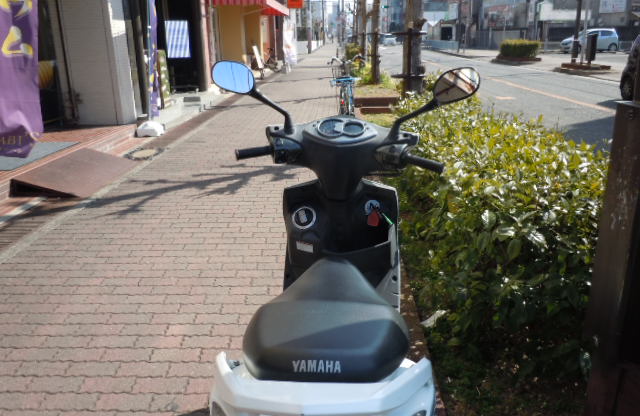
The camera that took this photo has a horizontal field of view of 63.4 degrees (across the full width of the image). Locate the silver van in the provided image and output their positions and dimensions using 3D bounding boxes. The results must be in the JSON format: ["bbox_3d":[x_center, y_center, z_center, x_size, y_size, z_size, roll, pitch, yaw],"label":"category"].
[{"bbox_3d":[19.018,-11.821,36.600,3.500,1.600,1.480,0,18,2],"label":"silver van"}]

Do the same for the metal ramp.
[{"bbox_3d":[-2.547,-0.410,5.570,0.740,0.165,1.470,0,18,2],"label":"metal ramp"}]

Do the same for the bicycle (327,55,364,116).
[{"bbox_3d":[0.473,-2.155,9.240,0.600,1.080,1.800,1,19,5],"label":"bicycle"}]

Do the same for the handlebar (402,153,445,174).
[{"bbox_3d":[0.333,-0.143,1.660,0.145,0.037,0.037,23,28,31],"label":"handlebar"}]

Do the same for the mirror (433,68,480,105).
[{"bbox_3d":[0.446,-0.397,1.690,0.150,0.112,0.045,2,19,7],"label":"mirror"}]

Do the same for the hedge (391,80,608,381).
[{"bbox_3d":[1.295,-0.425,4.567,1.220,0.740,5.100,0,18,2],"label":"hedge"}]

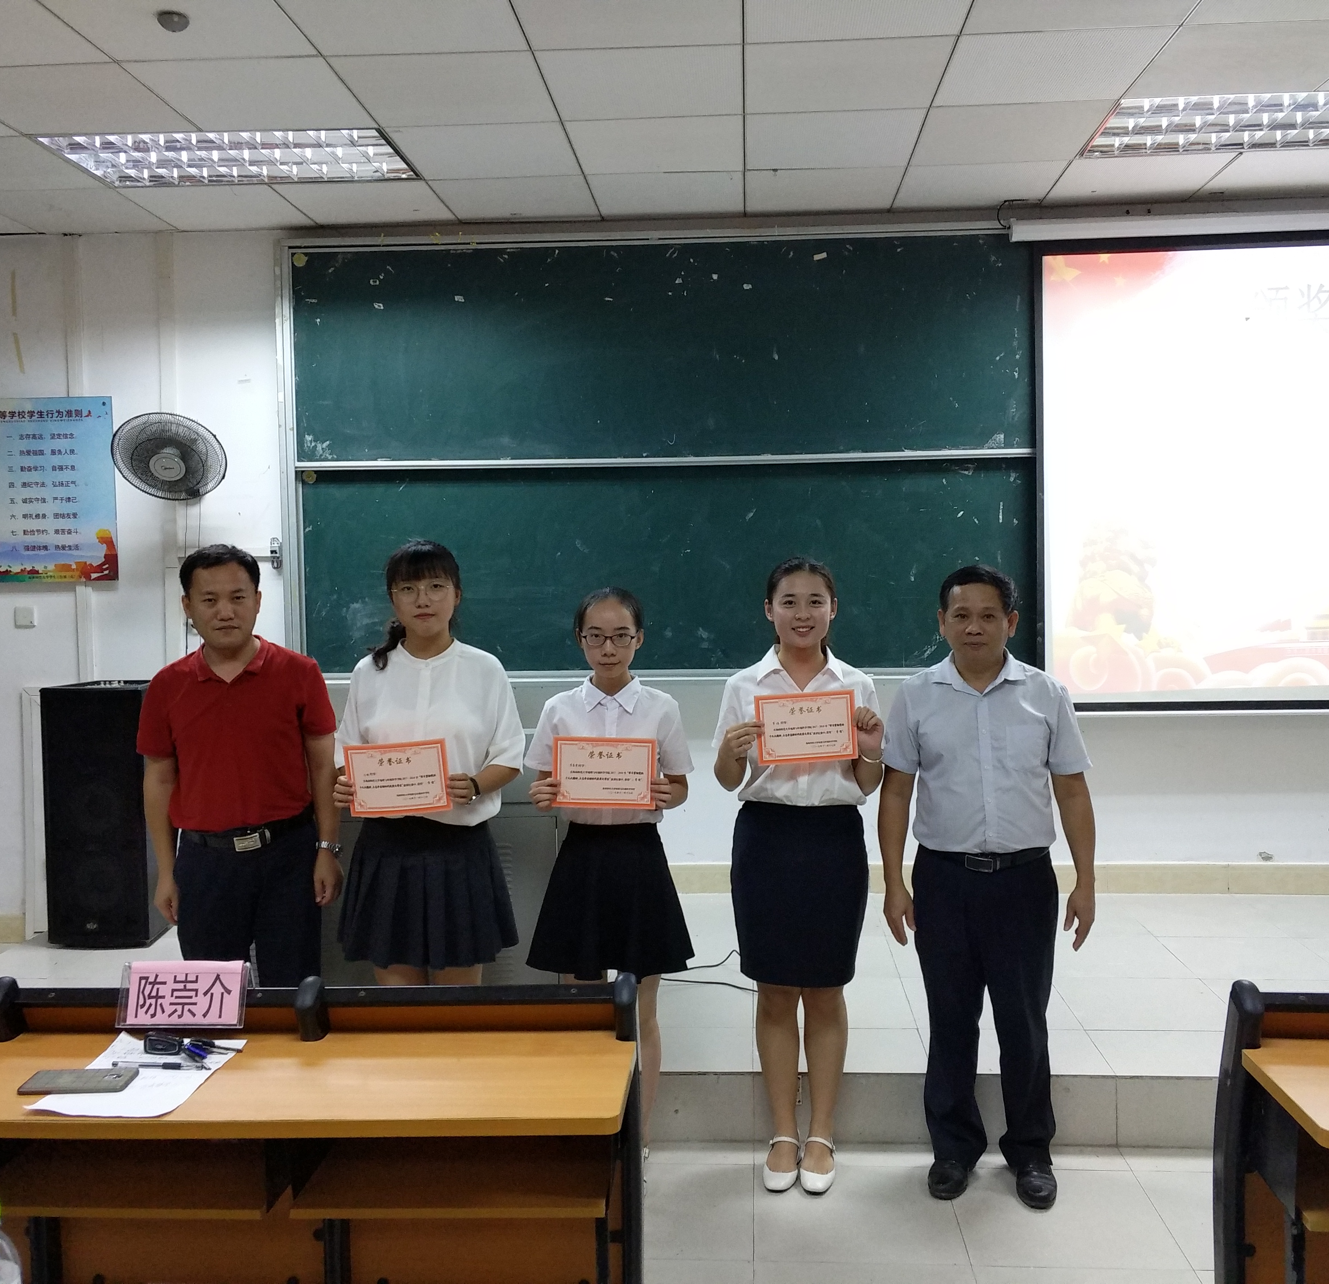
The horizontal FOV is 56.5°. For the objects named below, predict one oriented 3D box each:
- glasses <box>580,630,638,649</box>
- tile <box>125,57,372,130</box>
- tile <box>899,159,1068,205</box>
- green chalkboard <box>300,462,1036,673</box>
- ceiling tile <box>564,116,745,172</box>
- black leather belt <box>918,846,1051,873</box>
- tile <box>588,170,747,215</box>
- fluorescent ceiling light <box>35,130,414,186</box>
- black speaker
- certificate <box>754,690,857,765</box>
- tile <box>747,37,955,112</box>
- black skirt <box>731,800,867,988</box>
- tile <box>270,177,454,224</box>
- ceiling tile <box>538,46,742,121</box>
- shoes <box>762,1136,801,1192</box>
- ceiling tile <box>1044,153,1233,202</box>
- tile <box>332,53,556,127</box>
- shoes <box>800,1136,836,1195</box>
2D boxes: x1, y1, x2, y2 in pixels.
[{"bbox_3d":[-0.148,-0.004,3.191,0.143,0.045,0.140,-1,3,1],"label":"glasses"},{"bbox_3d":[-1.292,-1.748,3.946,0.610,0.020,0.565,0,3,3],"label":"tile"},{"bbox_3d":[1.219,-1.781,4.807,0.600,0.020,0.590,0,3,3],"label":"tile"},{"bbox_3d":[0.133,-0.323,5.278,3.426,0.913,0.040,0,4,4],"label":"green chalkboard"},{"bbox_3d":[-0.026,-1.765,4.377,0.605,0.020,0.590,0,4,4],"label":"ceiling tile"},{"bbox_3d":[0.833,0.557,3.200,0.335,0.055,0.250,0,4,6],"label":"black leather belt"},{"bbox_3d":[0.023,-1.772,4.894,0.600,0.020,0.590,0,3,3],"label":"tile"},{"bbox_3d":[-1.526,-1.746,4.399,1.190,0.080,0.570,0,4,3],"label":"fluorescent ceiling light"},{"bbox_3d":[-2.188,0.665,4.950,0.410,0.985,0.420,0,4,7],"label":"black speaker"},{"bbox_3d":[0.366,0.220,3.172,0.256,0.181,0.005,-4,4,-3],"label":"certificate"},{"bbox_3d":[0.547,-1.734,3.771,0.605,0.020,0.590,0,4,4],"label":"tile"},{"bbox_3d":[0.354,0.645,3.260,0.360,0.490,0.250,0,3,3],"label":"black skirt"},{"bbox_3d":[-1.177,-1.762,4.949,0.600,0.020,0.590,0,3,3],"label":"tile"},{"bbox_3d":[-0.061,-1.702,3.756,0.600,0.018,0.580,0,4,3],"label":"ceiling tile"},{"bbox_3d":[0.319,1.390,3.339,0.088,0.067,0.235,0,3,9],"label":"shoes"},{"bbox_3d":[1.833,-1.816,4.843,0.605,0.020,0.590,0,4,4],"label":"ceiling tile"},{"bbox_3d":[-0.660,-1.697,3.791,0.600,0.018,0.580,0,4,3],"label":"tile"},{"bbox_3d":[0.412,1.387,3.327,0.088,0.072,0.235,0,3,9],"label":"shoes"}]

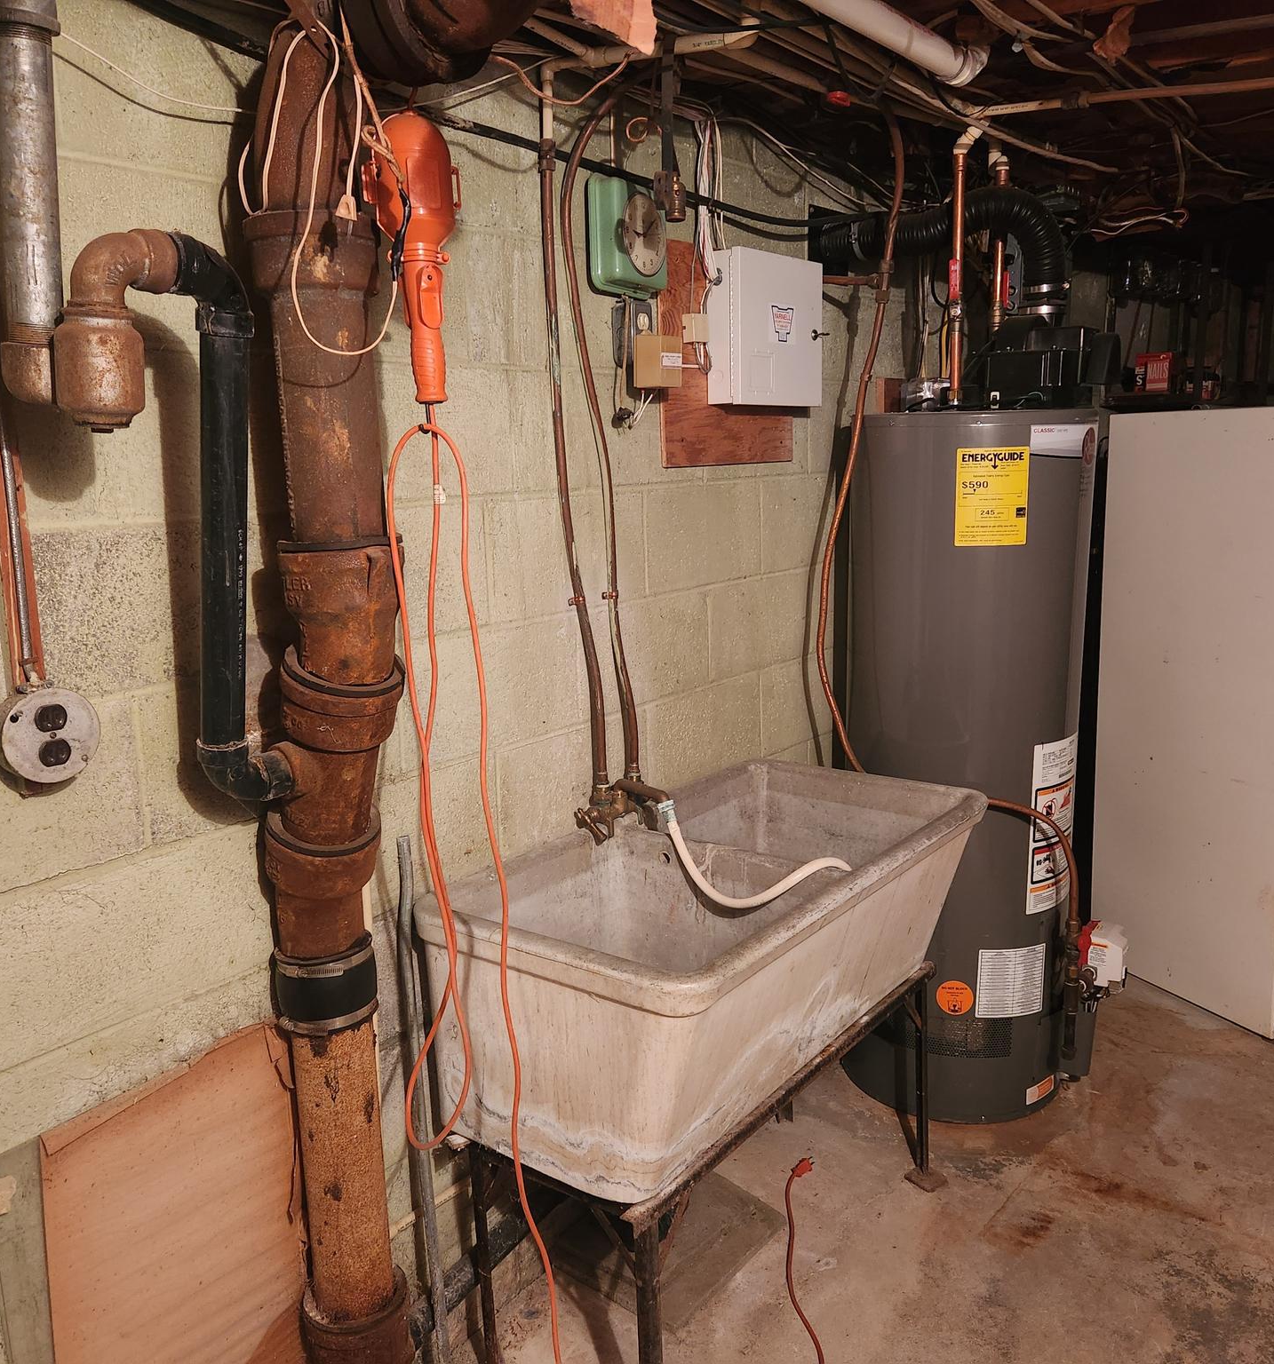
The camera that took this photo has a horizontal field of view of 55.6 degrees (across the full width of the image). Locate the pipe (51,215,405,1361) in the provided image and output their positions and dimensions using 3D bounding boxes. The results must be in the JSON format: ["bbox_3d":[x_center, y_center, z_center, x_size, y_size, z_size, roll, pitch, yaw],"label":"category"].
[{"bbox_3d":[-0.415,0.248,1.410,0.180,1.535,0.420,7,14,36],"label":"pipe"}]

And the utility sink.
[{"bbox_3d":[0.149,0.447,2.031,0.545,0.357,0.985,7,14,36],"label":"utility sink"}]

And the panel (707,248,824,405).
[{"bbox_3d":[0.259,-0.695,2.413,0.085,0.290,0.320,7,14,36],"label":"panel"}]

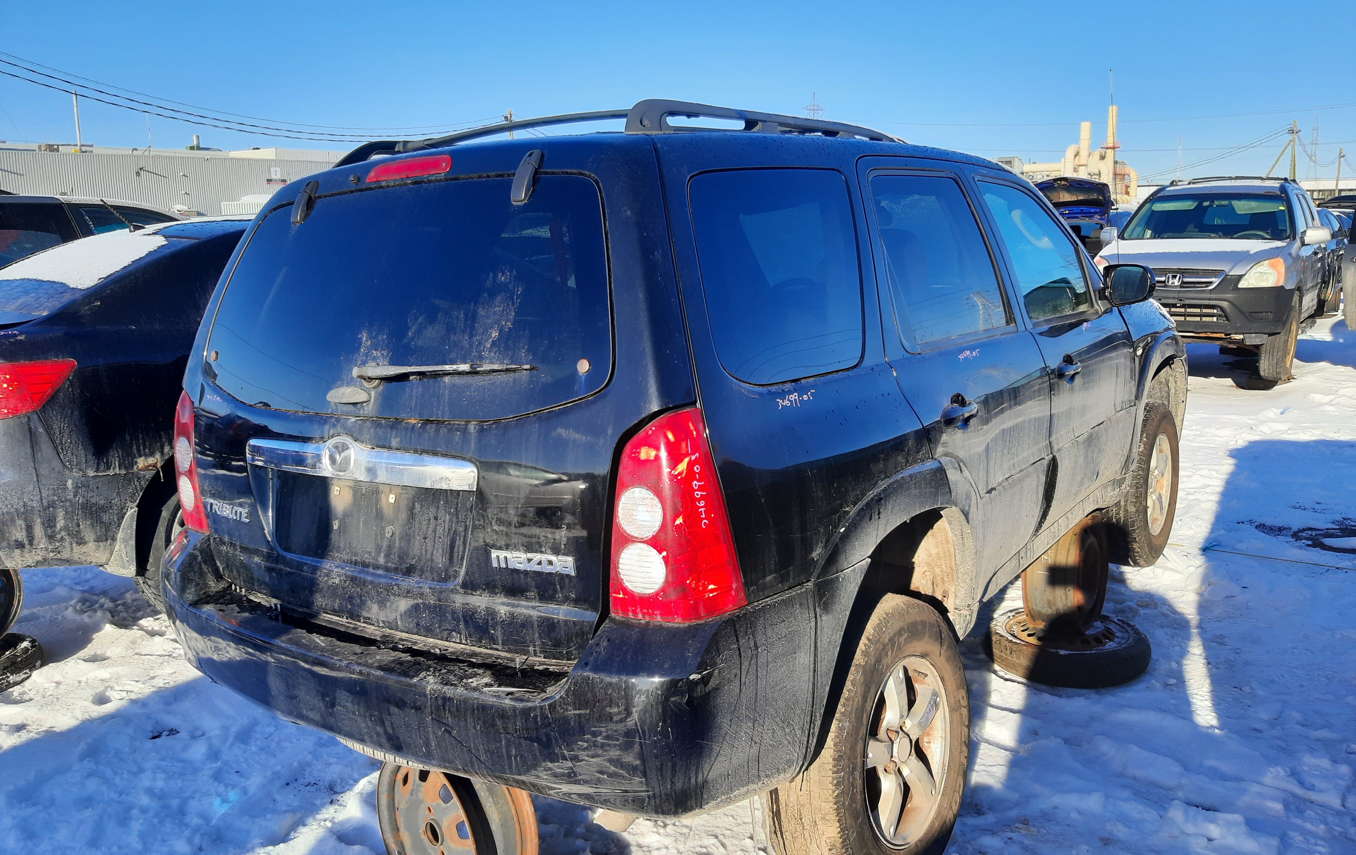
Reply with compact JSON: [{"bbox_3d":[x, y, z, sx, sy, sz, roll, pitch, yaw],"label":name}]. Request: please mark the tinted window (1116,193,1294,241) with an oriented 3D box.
[{"bbox_3d":[5.044,-2.009,9.656,1.420,0.140,0.760,8,50,36],"label":"tinted window"}]

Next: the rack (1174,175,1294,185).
[{"bbox_3d":[5.882,-2.557,10.708,1.070,0.100,1.450,8,15,36],"label":"rack"}]

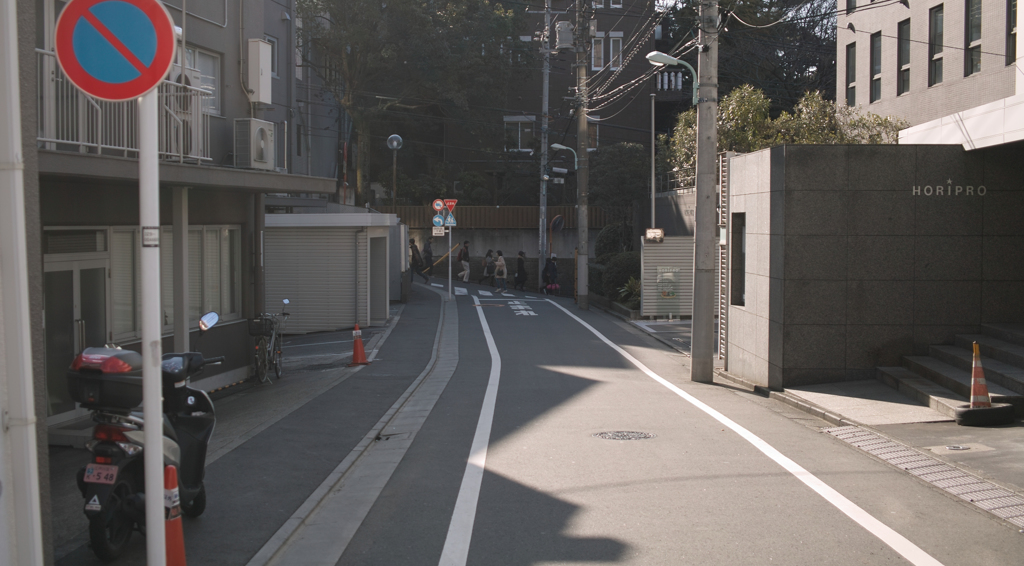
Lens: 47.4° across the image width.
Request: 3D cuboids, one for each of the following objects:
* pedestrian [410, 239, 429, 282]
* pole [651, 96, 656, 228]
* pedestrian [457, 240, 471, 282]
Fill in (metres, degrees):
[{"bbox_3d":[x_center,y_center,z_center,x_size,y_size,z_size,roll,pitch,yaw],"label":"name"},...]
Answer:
[{"bbox_3d":[-3.575,-0.831,44.337,0.800,1.700,0.520,0,3,0],"label":"pedestrian"},{"bbox_3d":[3.928,-2.154,32.500,0.100,6.170,0.100,0,3,0],"label":"pole"},{"bbox_3d":[-1.907,-0.846,47.300,0.520,1.730,0.520,0,3,0],"label":"pedestrian"}]

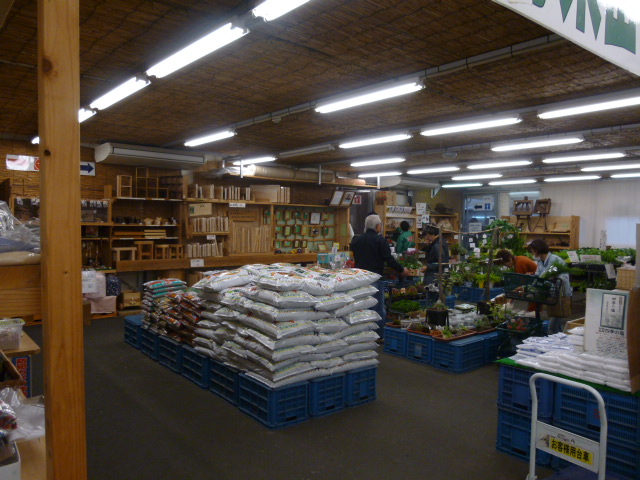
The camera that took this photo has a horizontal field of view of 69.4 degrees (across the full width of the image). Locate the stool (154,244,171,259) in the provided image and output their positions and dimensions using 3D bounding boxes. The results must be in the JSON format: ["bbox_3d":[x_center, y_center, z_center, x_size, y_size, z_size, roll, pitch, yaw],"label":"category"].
[{"bbox_3d":[-2.675,0.204,7.850,0.210,0.235,0.190,-2,3,-41],"label":"stool"}]

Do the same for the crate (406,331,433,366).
[{"bbox_3d":[1.360,1.278,5.604,0.520,0.305,0.365,-1,2,-39],"label":"crate"}]

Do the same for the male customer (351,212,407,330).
[{"bbox_3d":[0.807,0.494,6.133,0.520,1.680,0.600,3,3,40],"label":"male customer"}]

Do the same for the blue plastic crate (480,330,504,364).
[{"bbox_3d":[1.865,1.190,5.226,0.520,0.305,0.365,-2,3,-39],"label":"blue plastic crate"}]

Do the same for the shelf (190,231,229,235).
[{"bbox_3d":[-2.105,-0.141,8.671,0.770,0.045,0.220,-2,3,-41],"label":"shelf"}]

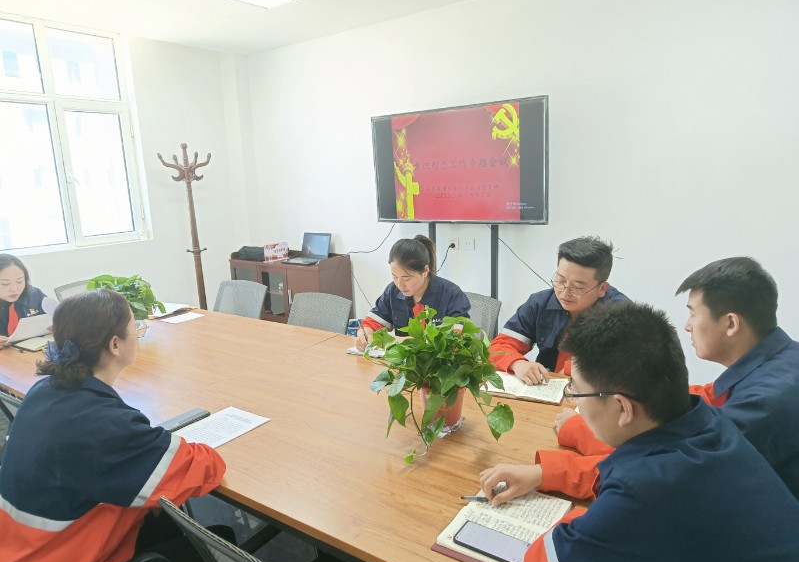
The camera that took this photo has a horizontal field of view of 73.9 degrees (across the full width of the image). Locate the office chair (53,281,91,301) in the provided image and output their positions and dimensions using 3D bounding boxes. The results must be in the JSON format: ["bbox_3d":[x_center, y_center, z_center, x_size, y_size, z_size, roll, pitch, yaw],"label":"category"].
[{"bbox_3d":[-1.906,0.469,3.568,0.580,0.930,0.580,5,13,35],"label":"office chair"}]

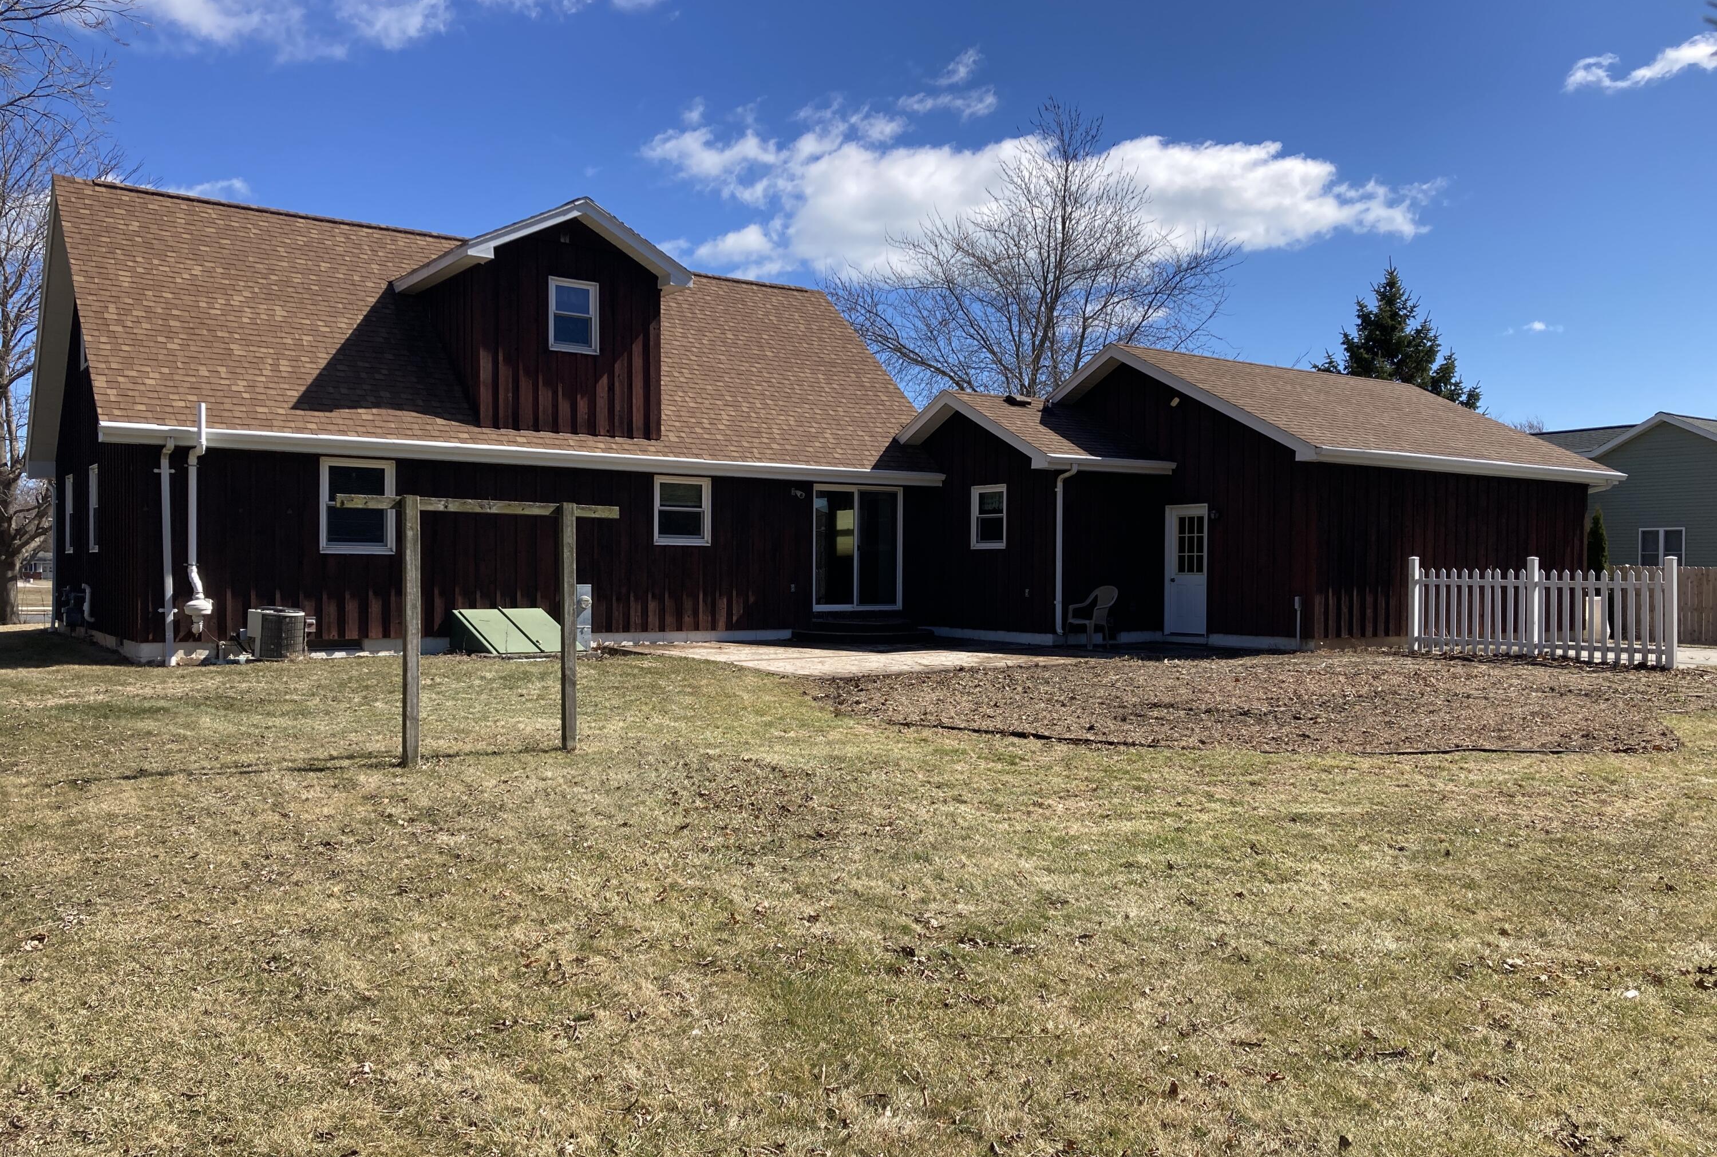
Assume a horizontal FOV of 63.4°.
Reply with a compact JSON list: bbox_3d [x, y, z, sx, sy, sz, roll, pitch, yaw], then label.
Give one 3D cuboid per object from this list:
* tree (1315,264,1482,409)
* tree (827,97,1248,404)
[{"bbox_3d":[15.776,-4.191,41.037,6.000,10.664,6.000,0,0,0],"label":"tree"},{"bbox_3d":[4.552,-5.655,36.047,10.800,13.480,10.800,0,0,0],"label":"tree"}]

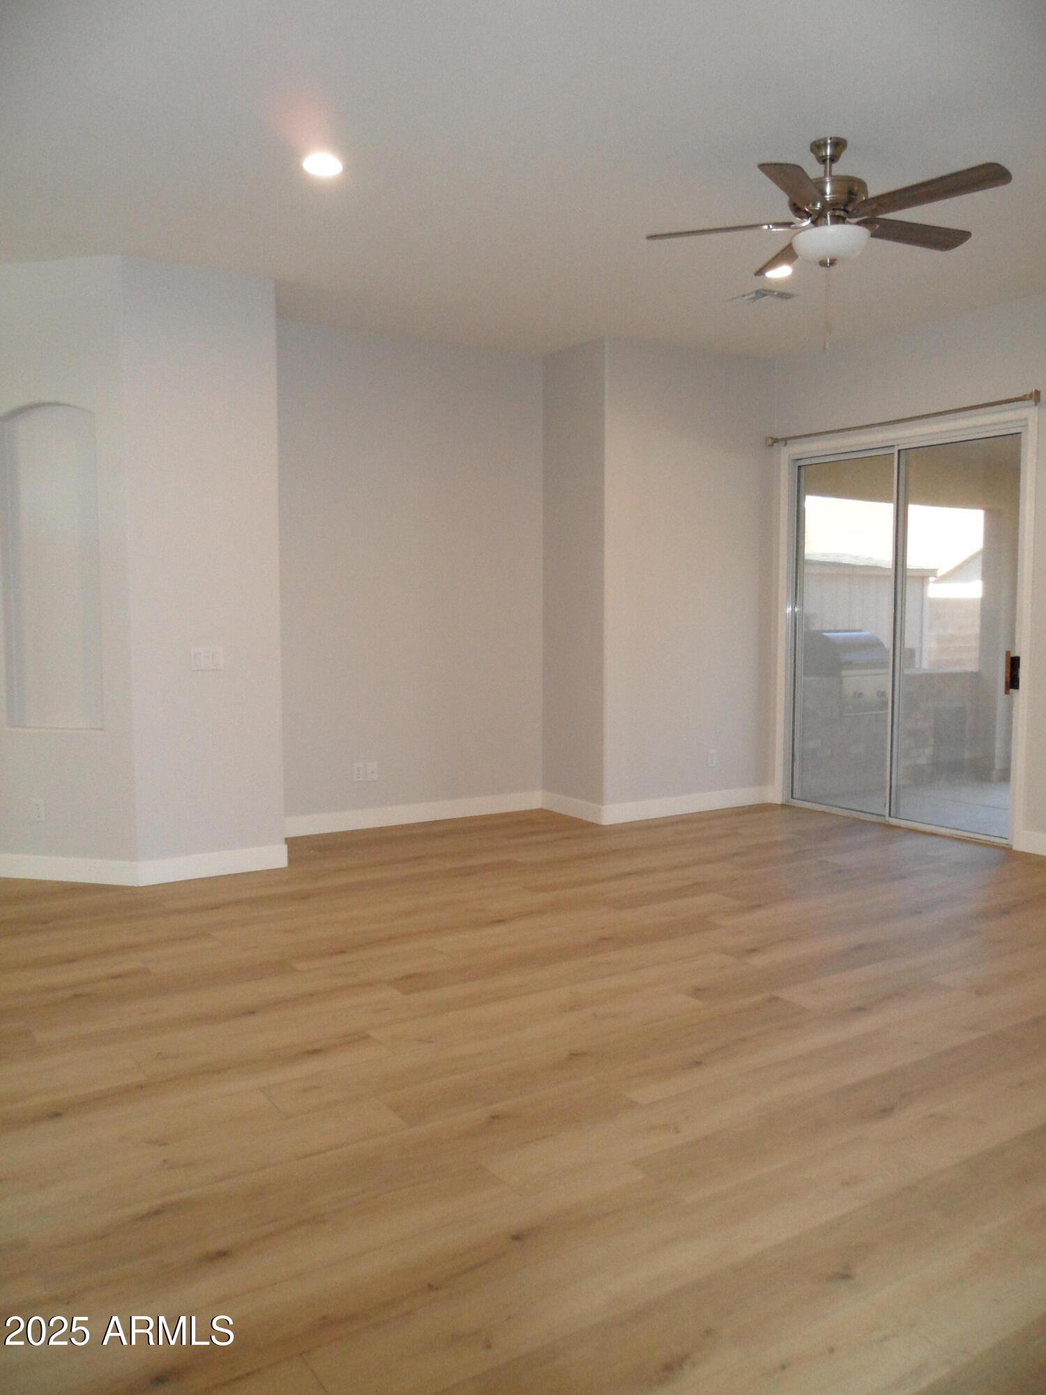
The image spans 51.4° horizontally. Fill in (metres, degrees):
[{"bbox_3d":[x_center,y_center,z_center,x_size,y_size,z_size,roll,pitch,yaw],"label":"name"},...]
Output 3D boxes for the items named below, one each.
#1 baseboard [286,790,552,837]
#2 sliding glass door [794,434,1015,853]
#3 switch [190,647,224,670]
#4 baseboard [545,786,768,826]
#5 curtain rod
[{"bbox_3d":[-0.719,0.758,7.077,2.009,0.125,0.016,-3,5,-32],"label":"baseboard"},{"bbox_3d":[2.354,-0.388,6.925,0.100,2.391,1.724,-3,5,-32],"label":"sliding glass door"},{"bbox_3d":[-1.607,-0.195,5.540,0.163,0.116,0.011,-3,6,-33],"label":"switch"},{"bbox_3d":[0.958,0.707,7.708,1.512,0.125,0.716,-3,5,-32],"label":"baseboard"},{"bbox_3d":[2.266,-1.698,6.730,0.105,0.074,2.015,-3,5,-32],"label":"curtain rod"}]

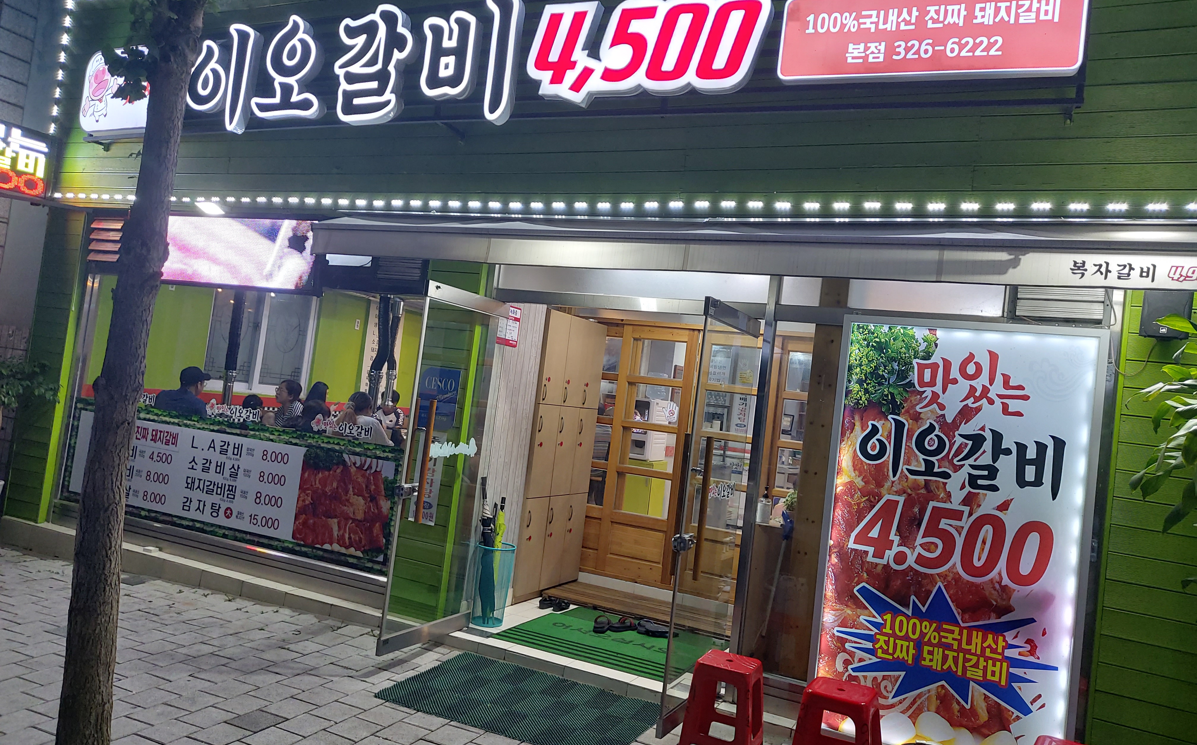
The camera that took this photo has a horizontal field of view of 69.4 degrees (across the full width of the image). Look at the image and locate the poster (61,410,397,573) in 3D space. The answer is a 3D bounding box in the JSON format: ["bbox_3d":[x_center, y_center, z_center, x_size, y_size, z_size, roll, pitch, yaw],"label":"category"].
[{"bbox_3d":[-2.901,0.792,6.513,3.410,0.842,0.020,6,-3,25],"label":"poster"}]

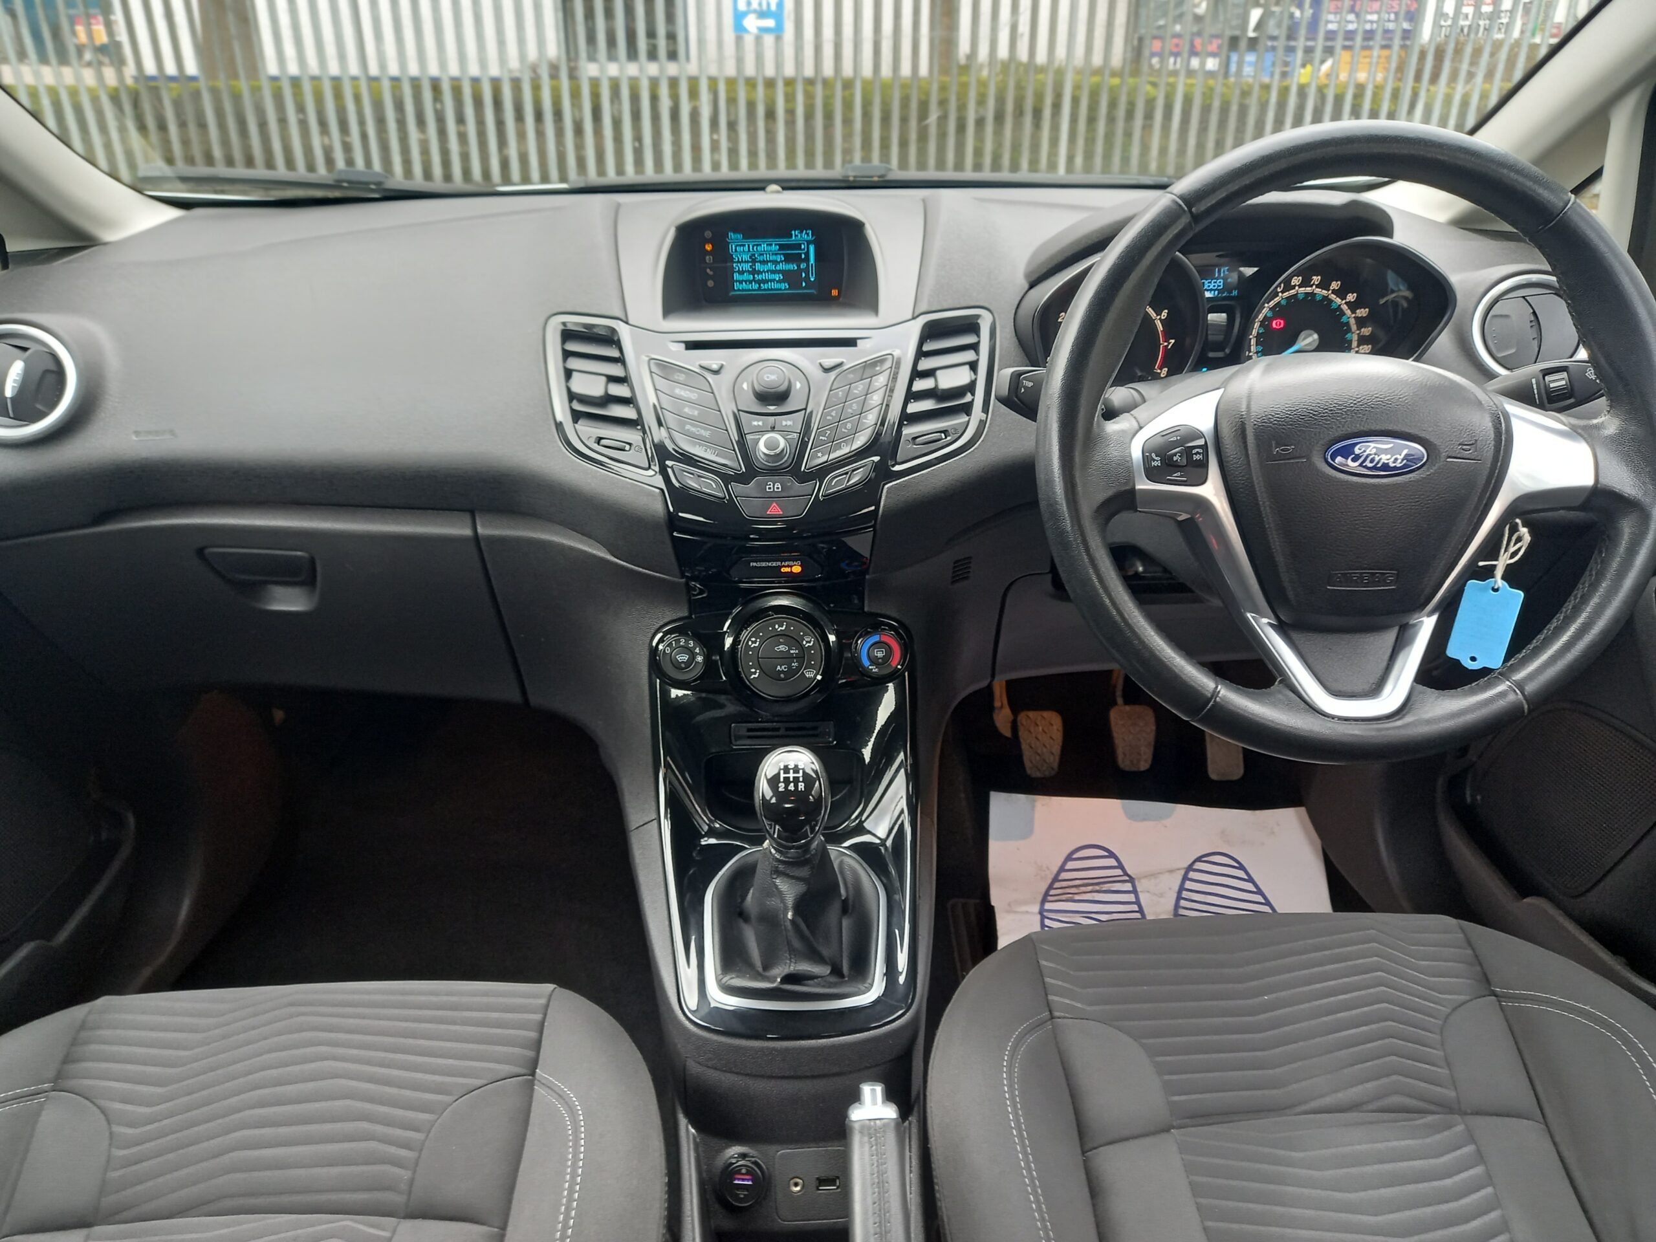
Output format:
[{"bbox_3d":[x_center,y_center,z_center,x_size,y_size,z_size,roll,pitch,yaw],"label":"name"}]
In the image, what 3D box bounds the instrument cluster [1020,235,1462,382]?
[{"bbox_3d":[0.307,-0.234,0.916,0.320,0.125,0.085,-1,15,-2],"label":"instrument cluster"}]

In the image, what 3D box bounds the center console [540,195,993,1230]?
[{"bbox_3d":[-0.031,0.013,0.811,0.336,0.500,0.600,-1,27,-3],"label":"center console"}]

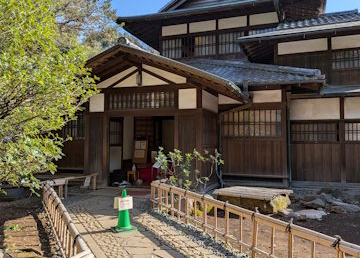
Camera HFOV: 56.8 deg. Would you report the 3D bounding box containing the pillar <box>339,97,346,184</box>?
[{"bbox_3d":[4.635,0.323,9.505,0.120,2.440,0.120,-1,-2,21],"label":"pillar"}]

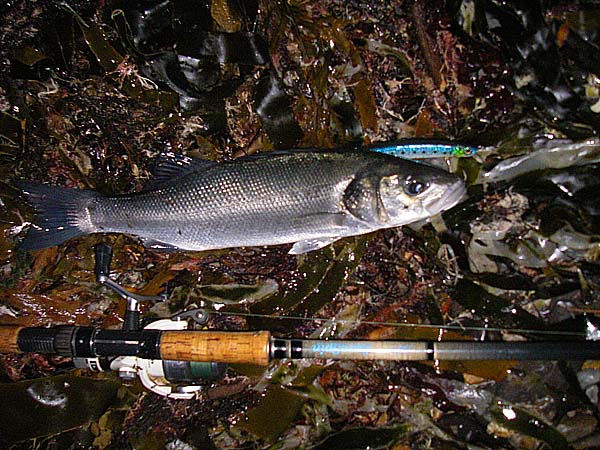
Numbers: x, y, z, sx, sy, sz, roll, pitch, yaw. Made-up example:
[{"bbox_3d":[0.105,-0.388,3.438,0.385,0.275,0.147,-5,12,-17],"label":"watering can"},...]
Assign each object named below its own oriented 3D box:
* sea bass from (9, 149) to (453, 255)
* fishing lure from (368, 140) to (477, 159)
[{"bbox_3d":[-0.065,-0.025,0.730,0.495,0.060,0.114,-4,70,0],"label":"sea bass"},{"bbox_3d":[0.137,-0.085,0.745,0.126,0.016,0.019,1,70,-1],"label":"fishing lure"}]

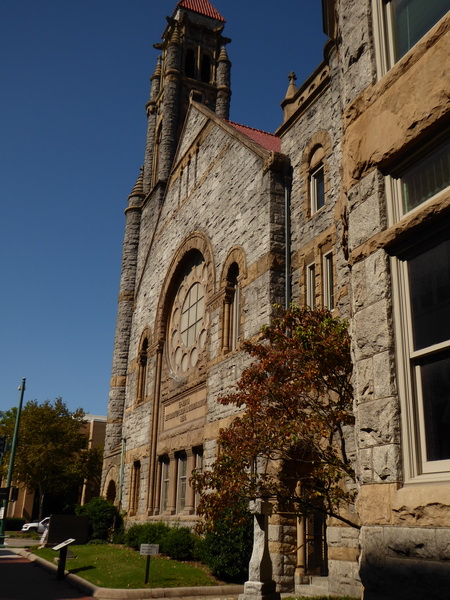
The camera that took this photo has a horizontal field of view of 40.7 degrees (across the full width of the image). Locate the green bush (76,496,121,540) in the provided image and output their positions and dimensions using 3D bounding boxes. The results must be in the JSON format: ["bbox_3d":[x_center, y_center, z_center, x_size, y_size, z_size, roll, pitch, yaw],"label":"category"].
[{"bbox_3d":[-6.109,10.576,29.300,2.000,1.950,2.000,10,-21,-21],"label":"green bush"}]

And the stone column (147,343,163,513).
[{"bbox_3d":[-3.090,5.622,27.548,0.320,7.750,0.320,10,-21,-21],"label":"stone column"}]

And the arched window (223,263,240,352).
[{"bbox_3d":[0.285,0.246,21.565,0.380,3.300,1.400,10,-21,-21],"label":"arched window"}]

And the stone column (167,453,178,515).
[{"bbox_3d":[-2.052,7.295,24.184,0.360,2.380,0.360,10,-21,-21],"label":"stone column"}]

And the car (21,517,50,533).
[{"bbox_3d":[-16.770,21.167,57.000,4.700,1.680,1.850,10,-21,-21],"label":"car"}]

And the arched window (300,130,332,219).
[{"bbox_3d":[2.801,-3.903,18.623,0.380,2.600,1.550,10,-21,-21],"label":"arched window"}]

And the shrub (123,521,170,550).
[{"bbox_3d":[-3.040,9.238,23.800,1.450,1.100,1.900,10,-21,-21],"label":"shrub"}]

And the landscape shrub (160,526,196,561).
[{"bbox_3d":[-1.571,8.228,20.500,1.150,1.100,1.300,10,-21,-21],"label":"landscape shrub"}]

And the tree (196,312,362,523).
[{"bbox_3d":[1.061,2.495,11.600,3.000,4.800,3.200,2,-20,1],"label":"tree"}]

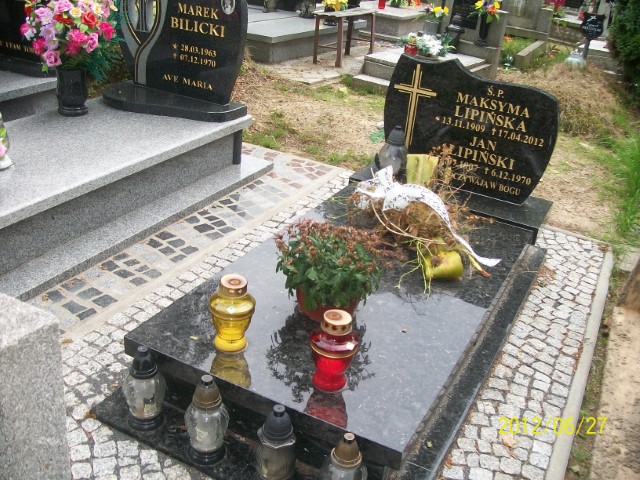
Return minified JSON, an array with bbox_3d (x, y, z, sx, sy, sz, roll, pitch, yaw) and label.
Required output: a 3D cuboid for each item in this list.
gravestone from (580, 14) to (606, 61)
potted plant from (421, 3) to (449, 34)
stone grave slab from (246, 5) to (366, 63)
[{"bbox_3d":[3.276,-2.442,8.028,0.275,0.560,0.060,22,30,31],"label":"gravestone"},{"bbox_3d":[1.215,-2.362,7.080,0.280,0.300,0.260,20,29,28],"label":"potted plant"},{"bbox_3d":[-0.557,-2.505,7.960,1.500,0.260,2.200,19,29,25],"label":"stone grave slab"}]

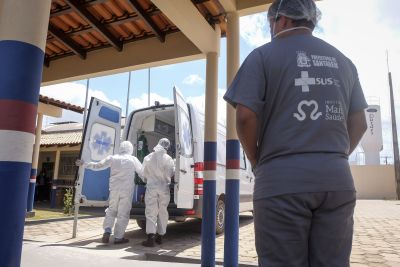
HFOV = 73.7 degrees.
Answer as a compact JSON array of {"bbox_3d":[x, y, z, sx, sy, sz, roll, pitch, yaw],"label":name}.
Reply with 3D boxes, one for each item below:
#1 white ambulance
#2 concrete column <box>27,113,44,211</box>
[{"bbox_3d":[0.228,1.070,7.478,2.110,2.680,5.750,-4,-12,26],"label":"white ambulance"},{"bbox_3d":[-4.660,0.775,7.560,0.170,2.800,0.170,-4,-12,26],"label":"concrete column"}]

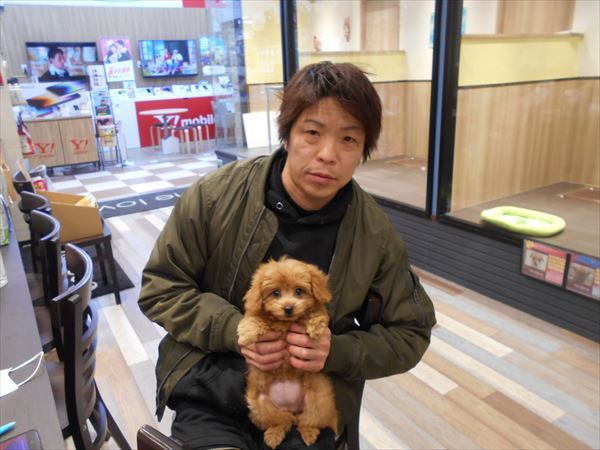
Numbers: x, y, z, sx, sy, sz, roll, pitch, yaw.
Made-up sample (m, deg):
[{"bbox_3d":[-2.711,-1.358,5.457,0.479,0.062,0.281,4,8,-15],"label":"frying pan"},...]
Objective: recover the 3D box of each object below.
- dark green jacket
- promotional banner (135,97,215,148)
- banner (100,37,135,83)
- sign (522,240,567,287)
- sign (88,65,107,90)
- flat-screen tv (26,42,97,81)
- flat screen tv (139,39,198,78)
[{"bbox_3d":[-0.026,0.118,0.945,0.600,0.540,0.430,-2,18,0],"label":"dark green jacket"},{"bbox_3d":[-2.607,-2.204,9.613,1.670,0.900,0.080,-14,21,-31],"label":"promotional banner"},{"bbox_3d":[-3.639,-3.308,9.097,0.550,0.800,0.030,-14,21,-31],"label":"banner"},{"bbox_3d":[1.234,0.193,2.282,0.020,0.195,0.230,-14,21,-31],"label":"sign"},{"bbox_3d":[-3.227,-2.356,7.194,0.260,0.380,0.030,-14,21,-31],"label":"sign"},{"bbox_3d":[-4.494,-3.115,8.595,1.200,0.710,0.080,-14,21,-31],"label":"flat-screen tv"},{"bbox_3d":[-2.765,-3.548,9.647,1.230,0.720,0.080,-14,21,-31],"label":"flat screen tv"}]

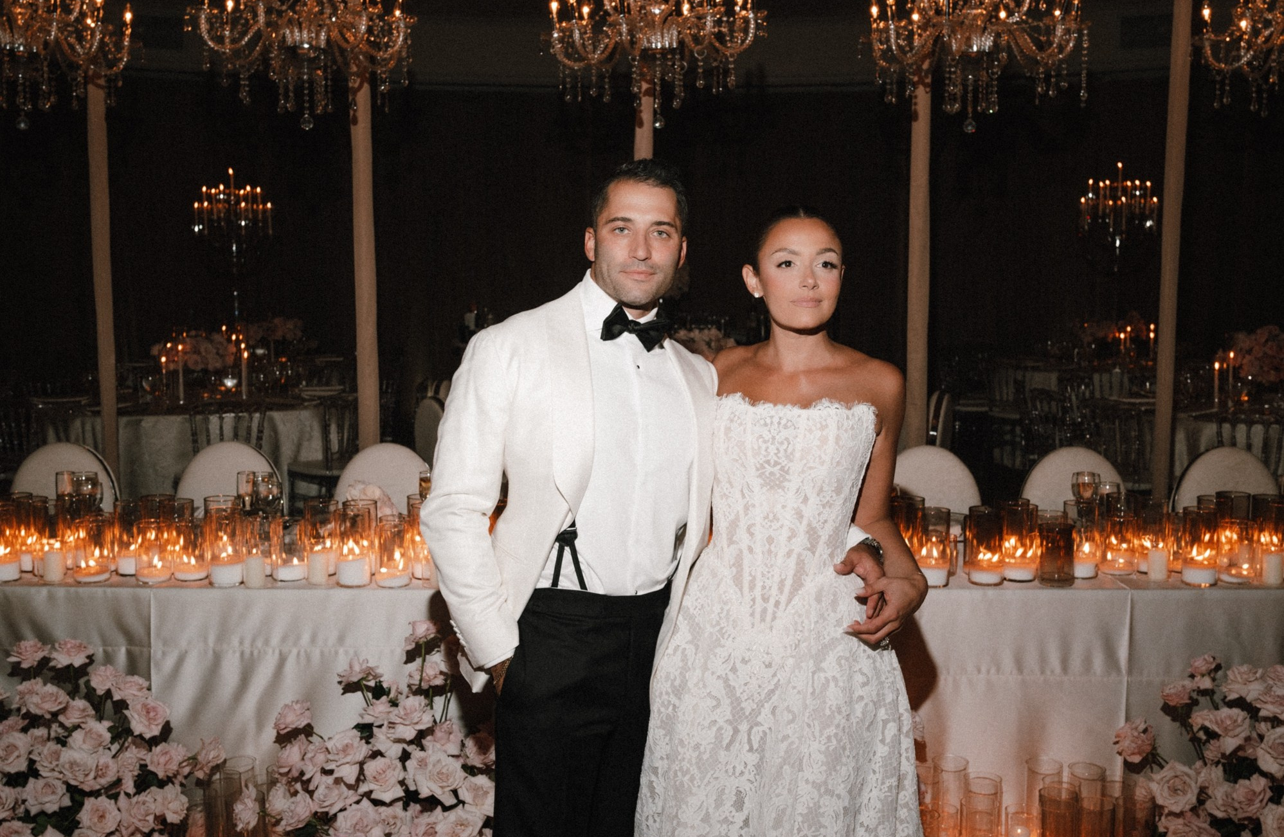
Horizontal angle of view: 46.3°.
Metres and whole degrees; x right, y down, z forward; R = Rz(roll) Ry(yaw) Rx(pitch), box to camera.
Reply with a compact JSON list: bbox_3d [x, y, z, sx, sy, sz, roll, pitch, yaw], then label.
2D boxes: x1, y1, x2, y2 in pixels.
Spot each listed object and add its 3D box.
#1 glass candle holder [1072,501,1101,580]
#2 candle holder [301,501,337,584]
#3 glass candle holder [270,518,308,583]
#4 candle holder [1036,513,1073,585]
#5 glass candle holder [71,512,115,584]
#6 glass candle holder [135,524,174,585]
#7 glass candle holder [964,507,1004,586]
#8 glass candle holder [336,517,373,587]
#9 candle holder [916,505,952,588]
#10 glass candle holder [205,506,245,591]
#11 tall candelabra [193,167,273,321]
[{"bbox_3d":[1.188,0.329,4.037,0.087,0.193,0.087,0,9,0],"label":"glass candle holder"},{"bbox_3d":[-0.884,0.343,4.123,0.091,0.214,0.091,0,7,0],"label":"candle holder"},{"bbox_3d":[-0.957,0.353,4.072,0.086,0.169,0.086,0,8,0],"label":"glass candle holder"},{"bbox_3d":[1.111,0.352,4.024,0.085,0.184,0.085,0,8,0],"label":"candle holder"},{"bbox_3d":[-1.461,0.348,3.996,0.093,0.169,0.093,0,9,0],"label":"glass candle holder"},{"bbox_3d":[-1.342,0.370,4.134,0.093,0.157,0.093,0,7,0],"label":"glass candle holder"},{"bbox_3d":[0.944,0.350,4.107,0.091,0.204,0.091,0,7,0],"label":"glass candle holder"},{"bbox_3d":[-0.785,0.357,4.092,0.093,0.194,0.093,0,7,0],"label":"glass candle holder"},{"bbox_3d":[0.795,0.351,4.089,0.091,0.207,0.091,0,7,0],"label":"candle holder"},{"bbox_3d":[-1.133,0.350,4.090,0.092,0.209,0.092,0,7,0],"label":"glass candle holder"},{"bbox_3d":[-3.176,-1.188,11.541,0.610,1.445,0.610,0,7,0],"label":"tall candelabra"}]

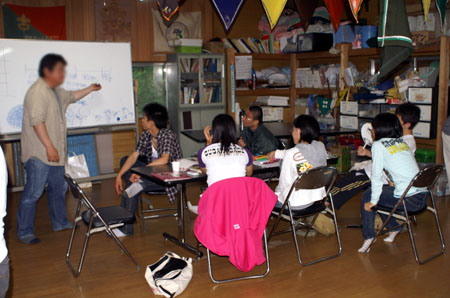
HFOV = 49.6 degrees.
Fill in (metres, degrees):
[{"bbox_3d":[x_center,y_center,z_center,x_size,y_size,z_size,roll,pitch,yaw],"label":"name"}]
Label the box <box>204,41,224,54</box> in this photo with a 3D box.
[{"bbox_3d":[-0.170,-1.598,7.700,0.270,0.200,0.250,-6,10,-30],"label":"box"}]

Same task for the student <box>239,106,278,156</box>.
[{"bbox_3d":[0.360,0.134,5.250,0.700,1.170,0.500,-6,10,-30],"label":"student"}]

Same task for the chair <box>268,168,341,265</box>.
[{"bbox_3d":[0.657,0.504,4.056,0.460,0.765,0.490,-5,8,-31],"label":"chair"}]

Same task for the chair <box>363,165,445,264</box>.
[{"bbox_3d":[1.518,0.495,4.051,0.460,0.765,0.490,-6,9,-40],"label":"chair"}]

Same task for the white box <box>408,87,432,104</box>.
[{"bbox_3d":[2.602,-0.684,6.223,0.340,0.210,0.320,-7,10,-36],"label":"white box"}]

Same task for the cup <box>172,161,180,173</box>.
[{"bbox_3d":[-0.407,0.147,4.096,0.072,0.085,0.072,-1,7,0],"label":"cup"}]

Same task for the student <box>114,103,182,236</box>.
[{"bbox_3d":[-0.760,0.163,4.820,0.540,1.270,0.720,6,11,39],"label":"student"}]

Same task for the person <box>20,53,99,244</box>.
[{"bbox_3d":[-1.570,-0.039,4.780,0.760,1.730,0.550,-3,9,-11],"label":"person"}]

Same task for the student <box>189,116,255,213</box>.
[{"bbox_3d":[-0.030,0.287,4.170,0.500,1.200,0.700,-3,9,-12],"label":"student"}]

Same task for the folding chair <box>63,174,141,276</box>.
[{"bbox_3d":[-0.980,0.549,3.836,0.490,0.765,0.460,-4,8,-28],"label":"folding chair"}]

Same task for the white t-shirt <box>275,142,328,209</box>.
[{"bbox_3d":[0.660,0.194,4.170,0.450,0.560,0.320,-7,11,-37],"label":"white t-shirt"}]

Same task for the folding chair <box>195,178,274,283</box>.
[{"bbox_3d":[0.060,0.551,3.699,0.475,0.770,0.500,-2,7,-13],"label":"folding chair"}]

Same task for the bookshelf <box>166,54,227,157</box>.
[{"bbox_3d":[-0.447,-0.512,7.848,0.860,1.930,0.390,-5,8,-33],"label":"bookshelf"}]

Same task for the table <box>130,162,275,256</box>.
[{"bbox_3d":[0.127,0.494,4.479,1.780,0.700,0.726,-5,8,-33],"label":"table"}]

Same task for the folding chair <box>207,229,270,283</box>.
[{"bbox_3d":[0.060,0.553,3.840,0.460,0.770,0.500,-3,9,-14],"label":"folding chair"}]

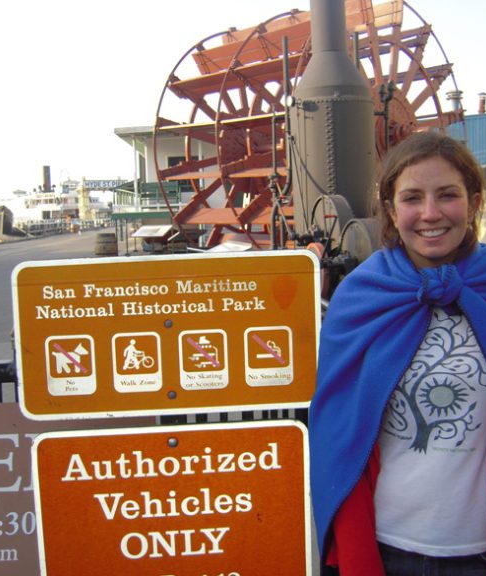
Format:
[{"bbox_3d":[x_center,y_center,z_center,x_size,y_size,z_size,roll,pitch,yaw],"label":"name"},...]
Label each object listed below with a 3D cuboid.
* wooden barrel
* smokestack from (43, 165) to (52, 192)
[{"bbox_3d":[-4.027,-1.183,22.300,0.670,0.850,0.670,-1,6,0],"label":"wooden barrel"},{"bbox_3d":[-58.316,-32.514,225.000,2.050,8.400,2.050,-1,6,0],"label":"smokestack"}]

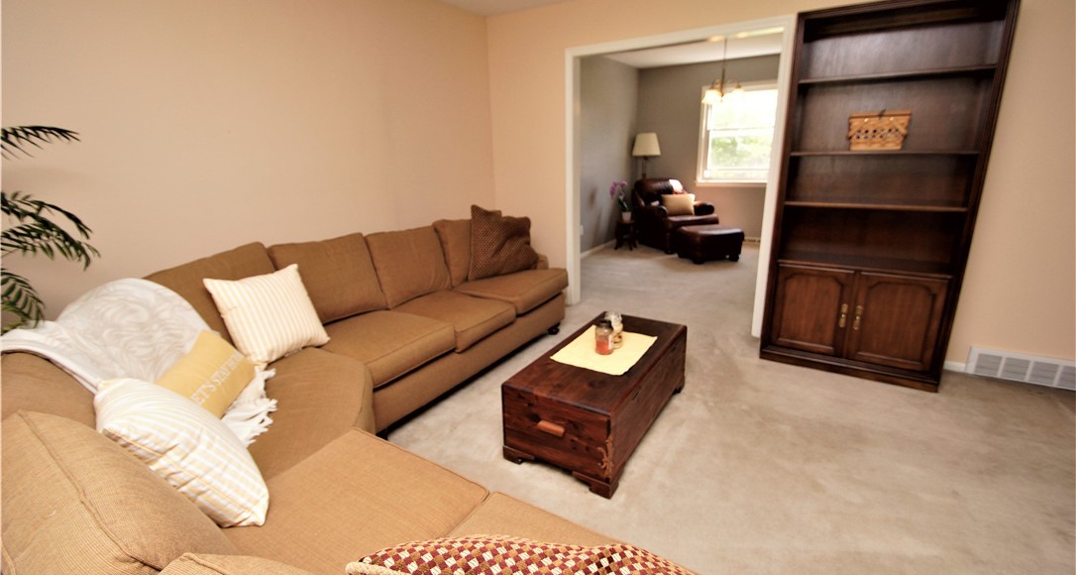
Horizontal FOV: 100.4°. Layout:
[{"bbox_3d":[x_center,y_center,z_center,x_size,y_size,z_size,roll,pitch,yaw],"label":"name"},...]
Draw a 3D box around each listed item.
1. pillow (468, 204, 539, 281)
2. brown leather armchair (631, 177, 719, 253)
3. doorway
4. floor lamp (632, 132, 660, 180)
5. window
[{"bbox_3d":[-0.262,-0.340,3.366,0.490,0.490,0.180,-8,6,-20],"label":"pillow"},{"bbox_3d":[1.980,-1.053,6.313,0.840,0.920,0.940,-7,18,-17],"label":"brown leather armchair"},{"bbox_3d":[0.950,-0.751,3.437,1.600,2.100,0.140,9,20,31],"label":"doorway"},{"bbox_3d":[1.571,-1.468,6.593,0.410,1.570,0.410,2,18,13],"label":"floor lamp"},{"bbox_3d":[2.761,-2.048,6.052,1.120,1.280,0.100,9,20,31],"label":"window"}]

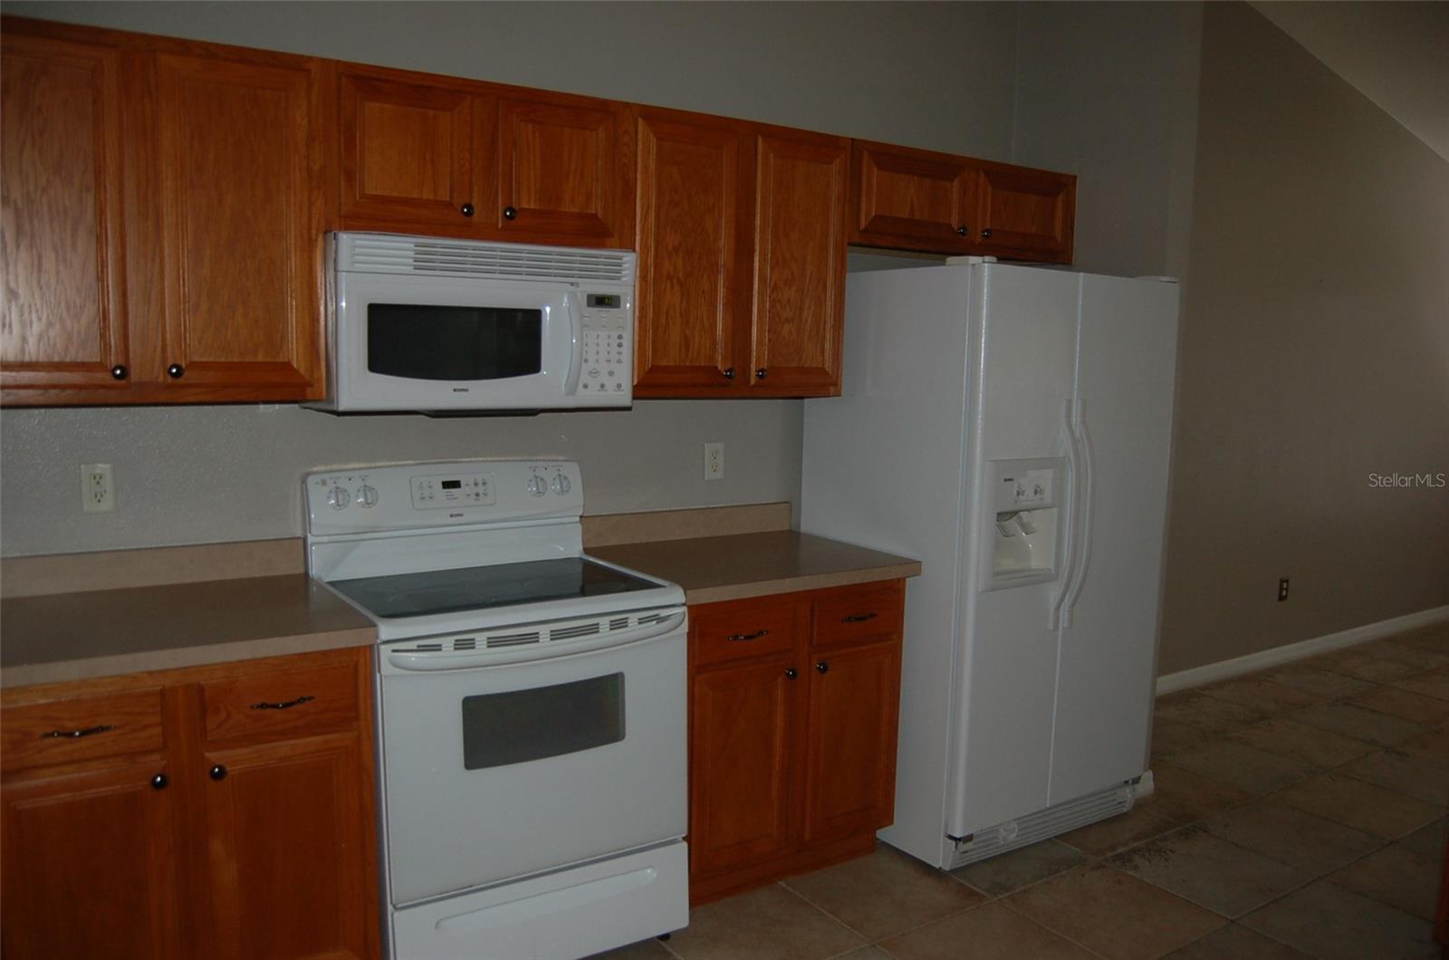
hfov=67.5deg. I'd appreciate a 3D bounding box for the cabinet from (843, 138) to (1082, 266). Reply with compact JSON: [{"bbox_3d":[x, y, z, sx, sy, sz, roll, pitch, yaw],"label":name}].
[{"bbox_3d":[0.725,-0.903,3.632,1.008,0.311,0.324,-3,8,-32],"label":"cabinet"}]

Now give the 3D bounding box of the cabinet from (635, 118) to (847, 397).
[{"bbox_3d":[-0.018,-0.634,3.196,0.737,0.773,0.324,-3,8,-32],"label":"cabinet"}]

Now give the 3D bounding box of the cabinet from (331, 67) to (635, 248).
[{"bbox_3d":[-0.654,-0.787,2.771,0.776,0.395,0.324,-3,8,-32],"label":"cabinet"}]

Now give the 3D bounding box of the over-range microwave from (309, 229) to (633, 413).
[{"bbox_3d":[-0.650,-0.383,2.764,0.750,0.404,0.431,-3,8,-32],"label":"over-range microwave"}]

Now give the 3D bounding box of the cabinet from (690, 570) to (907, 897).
[{"bbox_3d":[0.041,0.692,3.224,0.734,0.868,0.636,-3,8,-32],"label":"cabinet"}]

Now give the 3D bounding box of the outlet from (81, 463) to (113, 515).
[{"bbox_3d":[-1.471,0.020,2.545,0.070,0.115,0.010,-3,8,-32],"label":"outlet"}]

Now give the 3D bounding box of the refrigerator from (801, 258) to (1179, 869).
[{"bbox_3d":[0.854,0.216,3.564,0.868,1.766,0.825,-3,8,-32],"label":"refrigerator"}]

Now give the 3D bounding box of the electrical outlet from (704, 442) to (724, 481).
[{"bbox_3d":[-0.028,-0.059,3.453,0.070,0.115,0.010,-3,8,-32],"label":"electrical outlet"}]

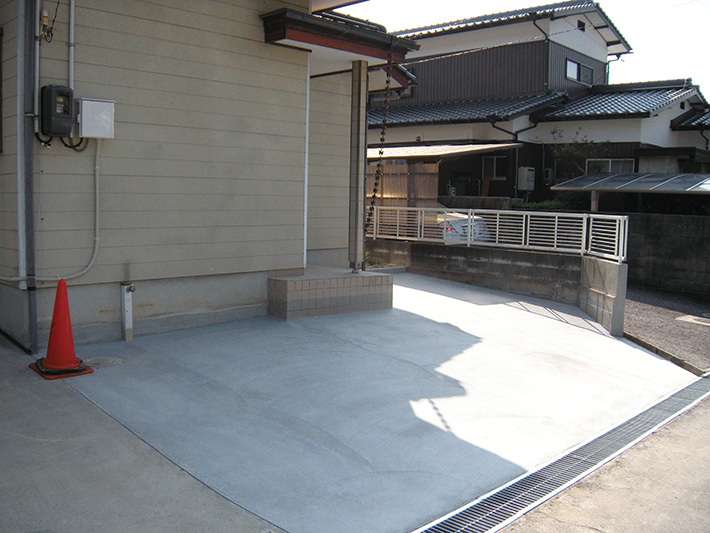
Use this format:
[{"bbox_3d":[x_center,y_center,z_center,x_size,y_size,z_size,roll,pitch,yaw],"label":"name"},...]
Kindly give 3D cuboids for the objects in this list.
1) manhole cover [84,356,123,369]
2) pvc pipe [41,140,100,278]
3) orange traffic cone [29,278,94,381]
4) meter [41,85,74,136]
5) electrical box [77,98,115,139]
[{"bbox_3d":[-1.970,0.761,5.629,0.290,0.025,0.290,-5,11,-44],"label":"manhole cover"},{"bbox_3d":[-2.346,-0.462,5.899,0.040,1.180,0.530,7,8,43],"label":"pvc pipe"},{"bbox_3d":[-2.220,0.444,5.423,0.375,0.690,0.375,6,8,41],"label":"orange traffic cone"},{"bbox_3d":[-2.359,-1.228,5.702,0.165,0.410,0.210,7,8,43],"label":"meter"},{"bbox_3d":[-2.155,-1.216,5.943,0.140,0.320,0.305,7,8,43],"label":"electrical box"}]

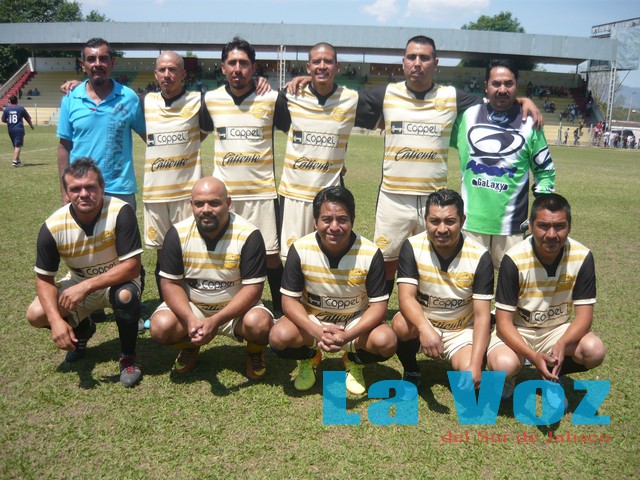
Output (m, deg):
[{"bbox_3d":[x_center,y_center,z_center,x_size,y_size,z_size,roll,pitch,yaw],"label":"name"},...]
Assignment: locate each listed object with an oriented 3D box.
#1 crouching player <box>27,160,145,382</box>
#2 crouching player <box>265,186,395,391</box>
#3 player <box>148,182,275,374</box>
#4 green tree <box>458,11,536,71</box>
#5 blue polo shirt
[{"bbox_3d":[-1.135,0.127,3.072,0.550,1.010,0.700,-1,11,-14],"label":"crouching player"},{"bbox_3d":[0.072,0.205,3.066,0.590,0.940,0.680,2,11,0],"label":"crouching player"},{"bbox_3d":[-0.536,0.163,3.176,0.570,0.940,0.680,0,11,-9],"label":"player"},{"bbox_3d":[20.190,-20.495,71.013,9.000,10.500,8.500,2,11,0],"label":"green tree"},{"bbox_3d":[-1.307,-0.613,3.650,0.500,0.660,0.270,-1,12,-16],"label":"blue polo shirt"}]

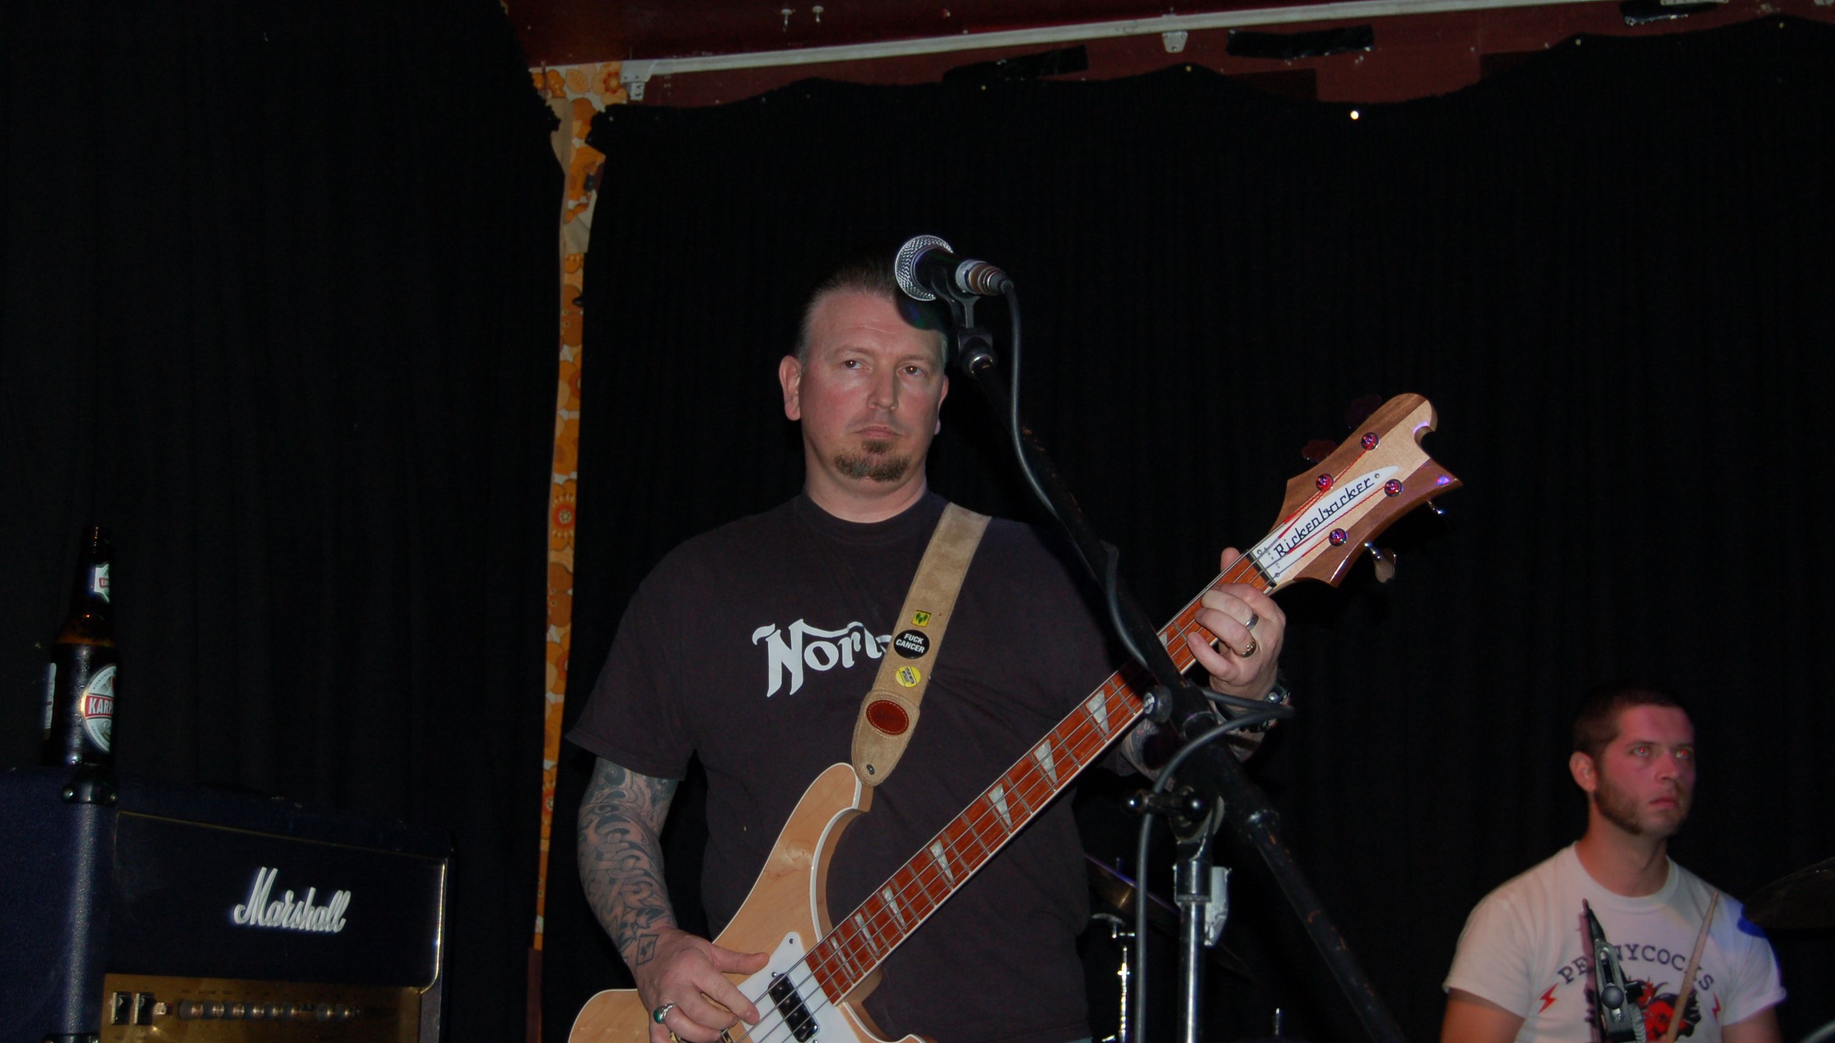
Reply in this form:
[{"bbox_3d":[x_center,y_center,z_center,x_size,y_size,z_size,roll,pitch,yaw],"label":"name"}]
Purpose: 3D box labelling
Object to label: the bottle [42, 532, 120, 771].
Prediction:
[{"bbox_3d":[-0.817,0.131,2.550,0.070,0.255,0.070,3,-11,-8],"label":"bottle"}]

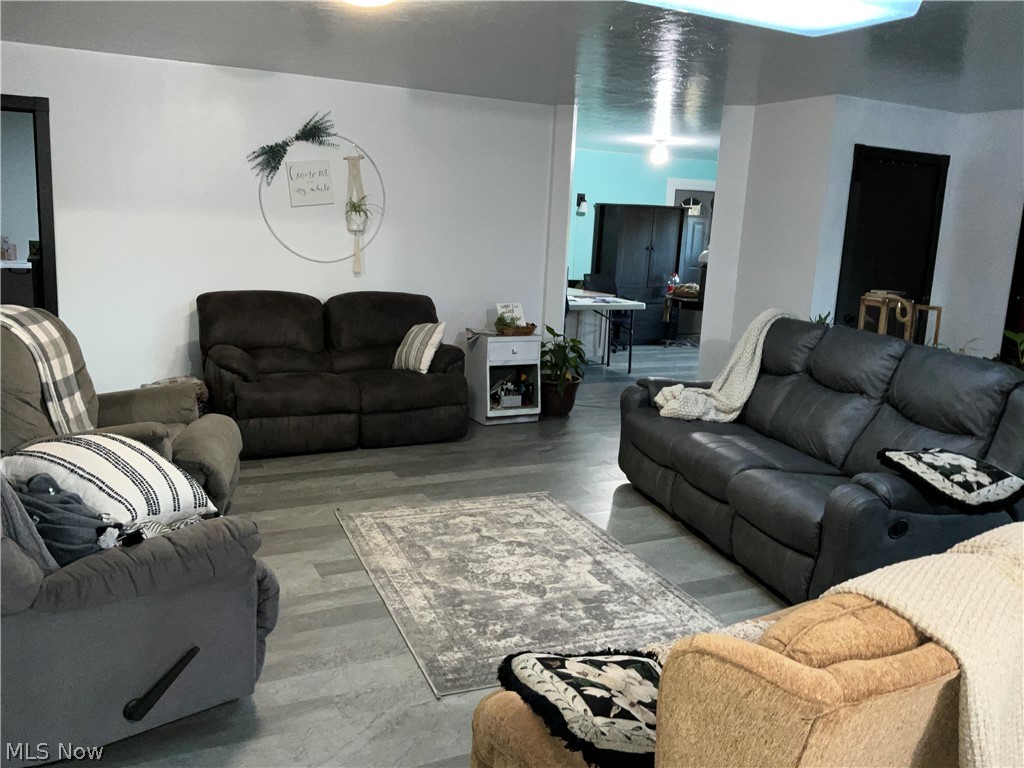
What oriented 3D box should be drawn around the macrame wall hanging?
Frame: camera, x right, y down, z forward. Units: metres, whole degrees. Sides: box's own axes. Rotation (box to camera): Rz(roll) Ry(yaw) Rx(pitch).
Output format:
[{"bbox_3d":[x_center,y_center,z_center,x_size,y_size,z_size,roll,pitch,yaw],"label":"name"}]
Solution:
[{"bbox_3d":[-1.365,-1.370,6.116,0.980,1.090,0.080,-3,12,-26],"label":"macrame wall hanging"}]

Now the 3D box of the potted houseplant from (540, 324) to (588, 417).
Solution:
[{"bbox_3d":[0.359,-0.126,6.945,0.460,0.740,0.460,3,11,-1],"label":"potted houseplant"}]

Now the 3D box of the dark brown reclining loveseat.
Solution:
[{"bbox_3d":[-1.228,-0.130,5.939,1.650,0.980,0.940,-4,13,-30],"label":"dark brown reclining loveseat"}]

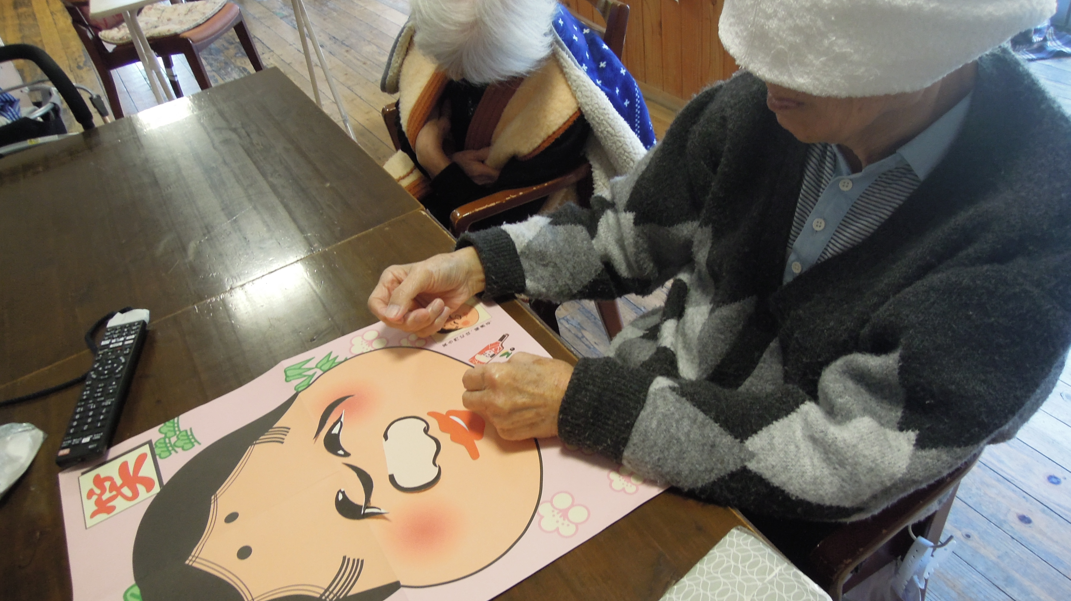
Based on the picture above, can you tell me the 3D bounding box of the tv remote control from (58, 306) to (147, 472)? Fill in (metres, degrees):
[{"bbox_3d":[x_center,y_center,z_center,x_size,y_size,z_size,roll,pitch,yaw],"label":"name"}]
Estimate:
[{"bbox_3d":[-0.505,0.089,0.879,0.049,0.023,0.238,-14,39,-5],"label":"tv remote control"}]

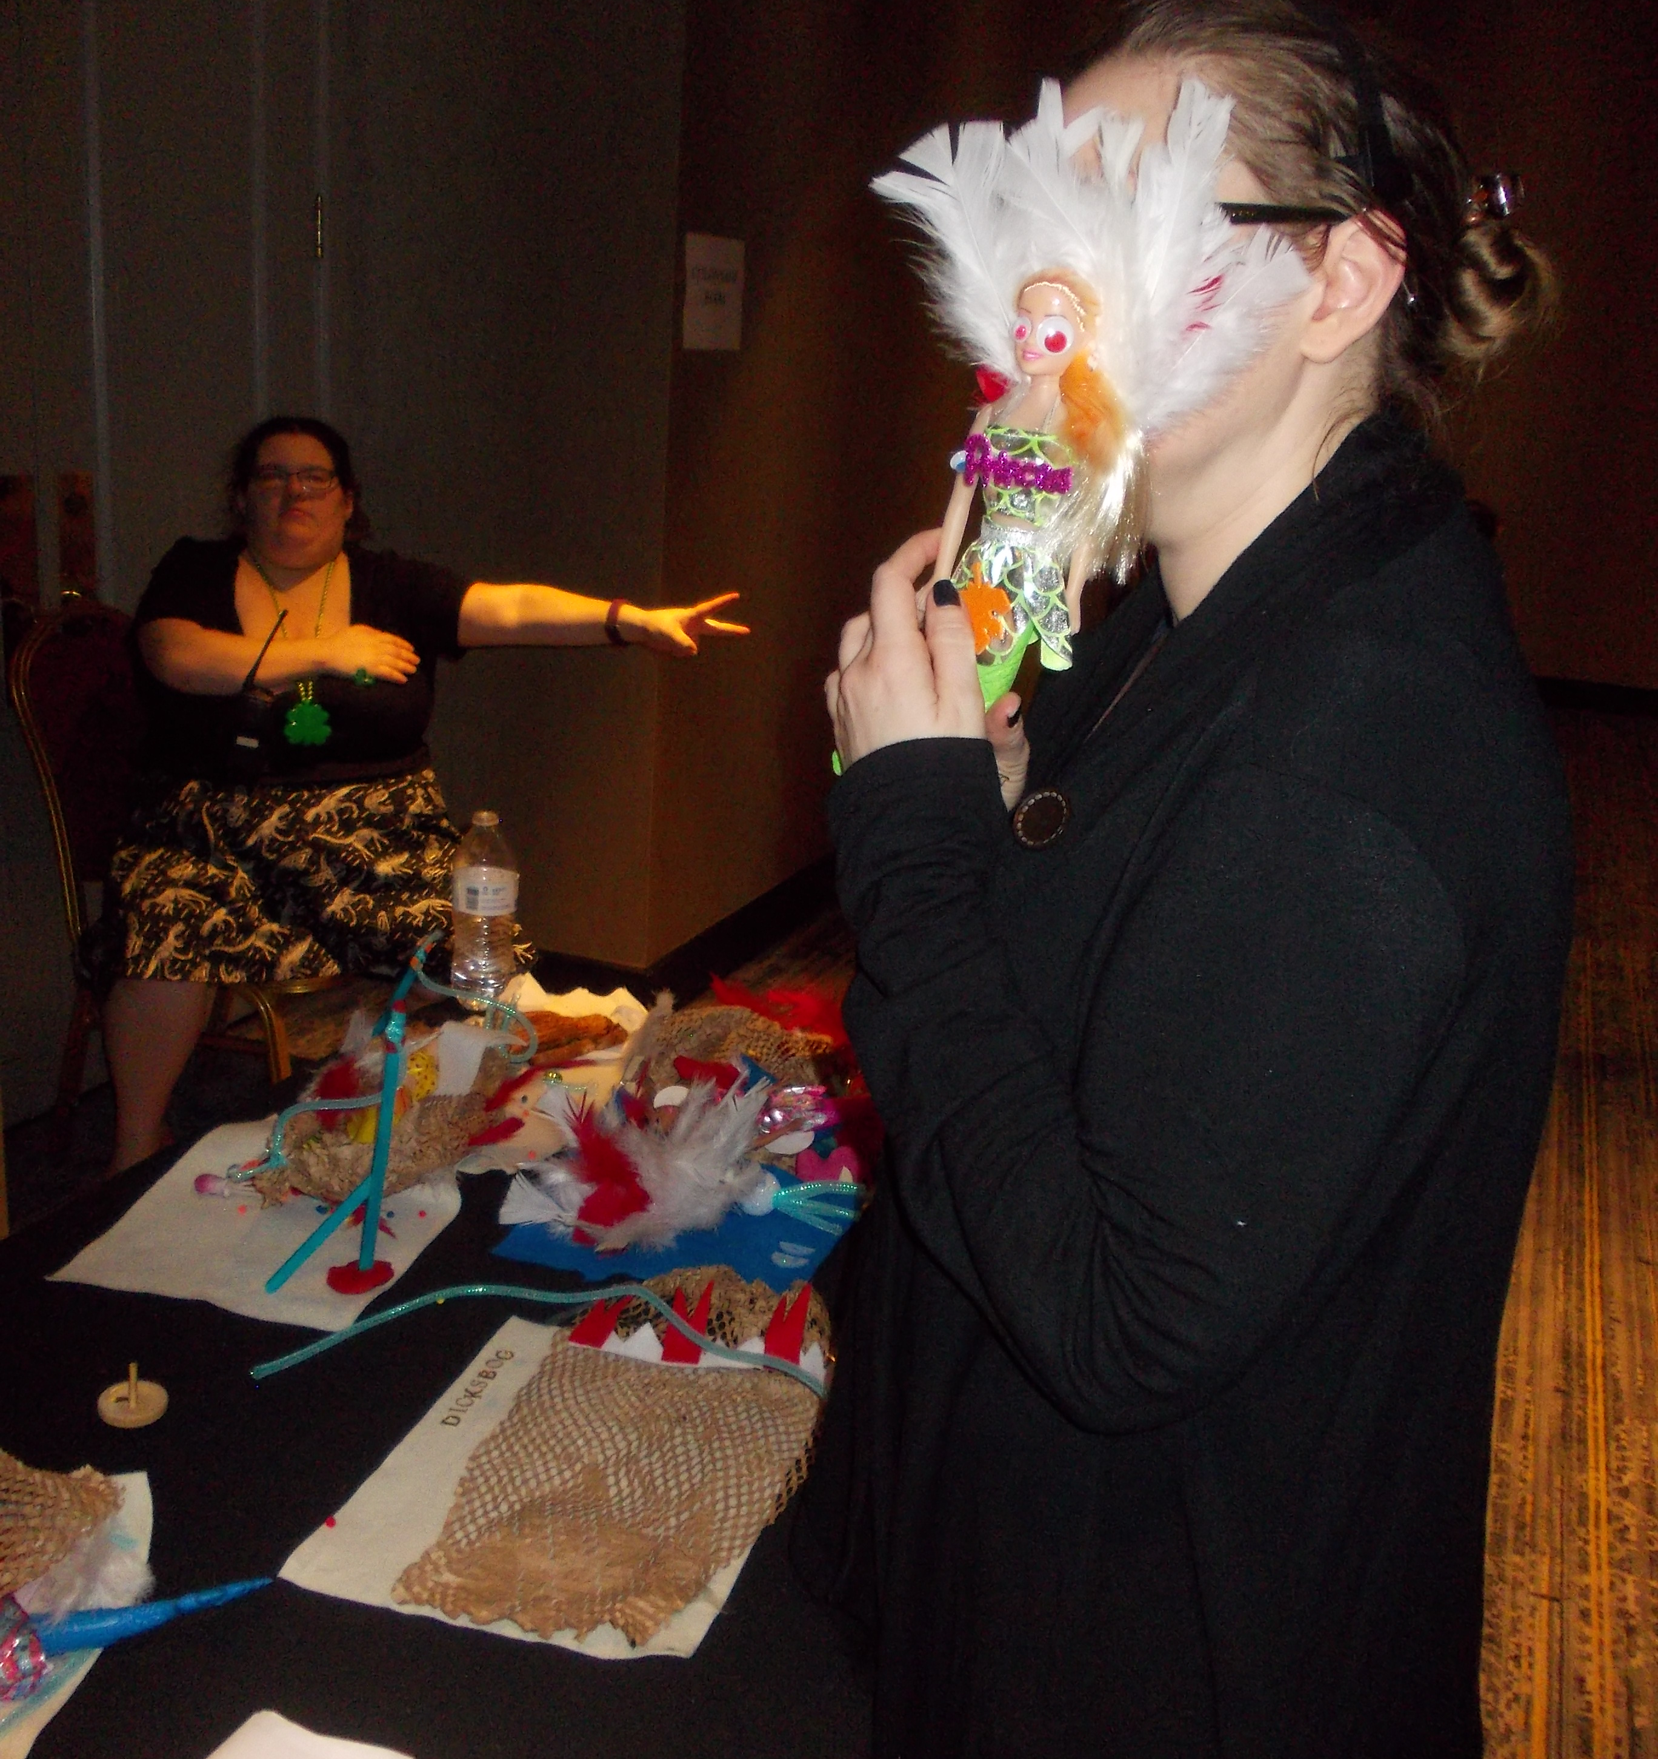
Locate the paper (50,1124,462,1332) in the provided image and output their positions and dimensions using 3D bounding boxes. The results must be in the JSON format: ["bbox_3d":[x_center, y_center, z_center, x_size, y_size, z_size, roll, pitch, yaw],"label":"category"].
[{"bbox_3d":[-0.408,0.253,1.370,0.228,0.012,0.290,7,16,10],"label":"paper"}]

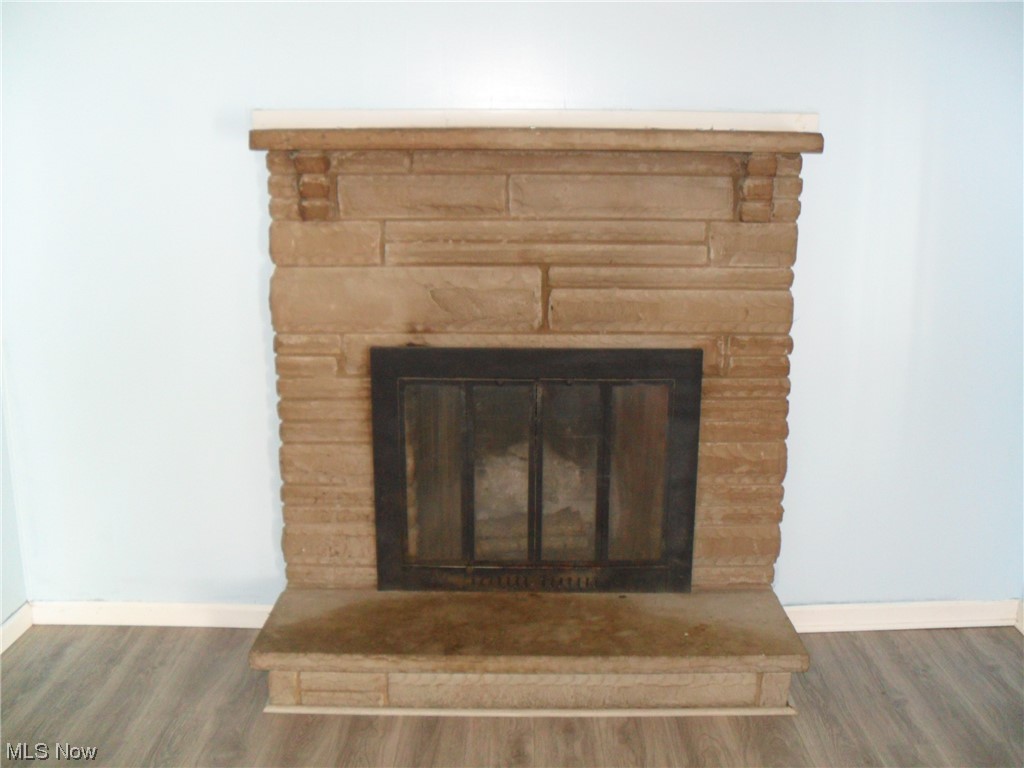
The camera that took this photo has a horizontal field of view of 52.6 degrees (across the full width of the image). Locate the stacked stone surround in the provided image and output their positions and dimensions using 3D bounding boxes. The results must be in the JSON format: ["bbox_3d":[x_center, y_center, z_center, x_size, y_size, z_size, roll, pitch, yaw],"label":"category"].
[{"bbox_3d":[0.063,-0.033,2.943,1.488,1.344,0.265,0,14,0],"label":"stacked stone surround"}]

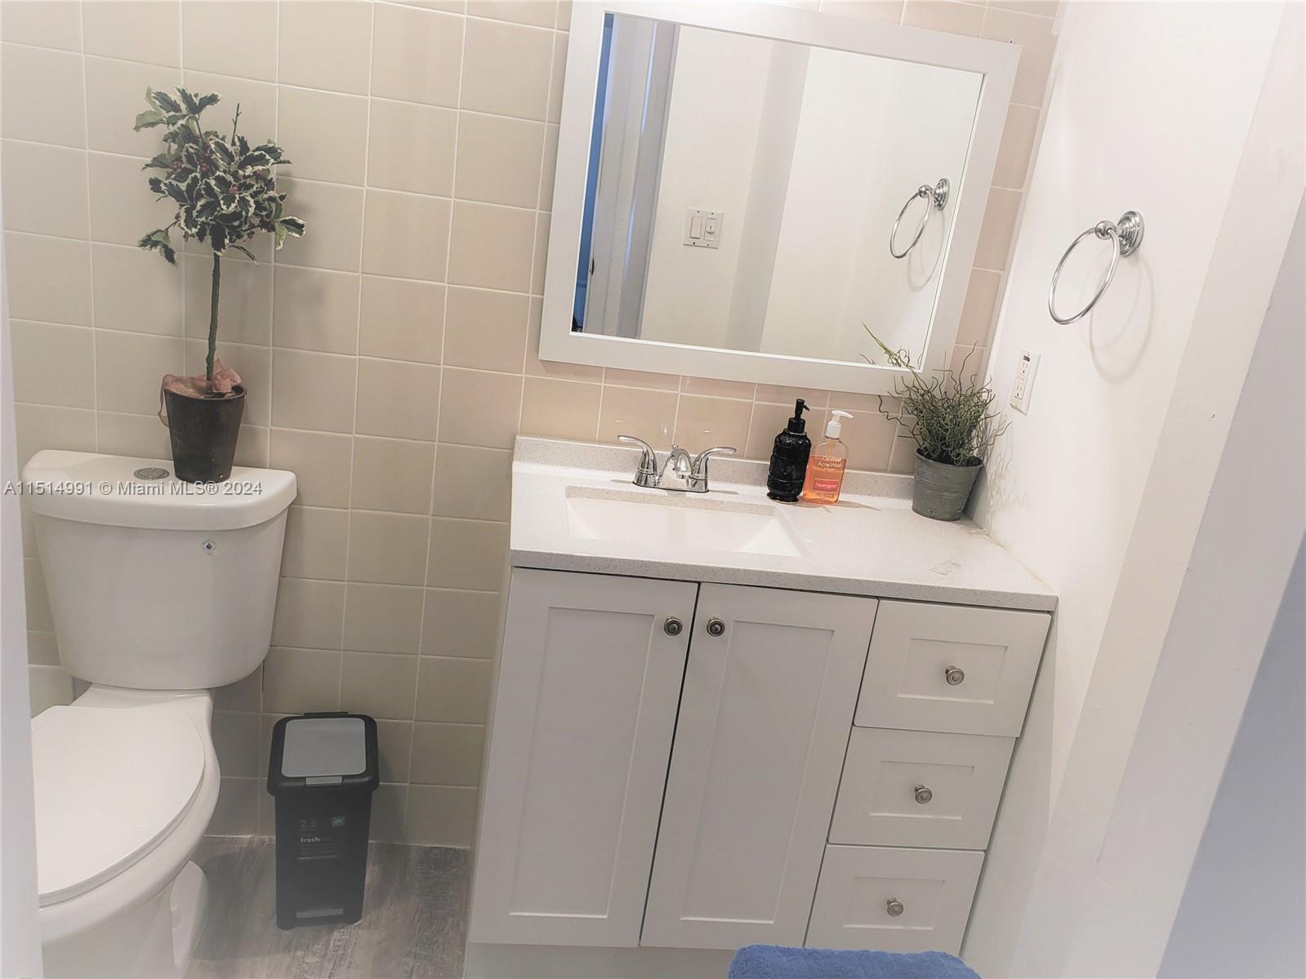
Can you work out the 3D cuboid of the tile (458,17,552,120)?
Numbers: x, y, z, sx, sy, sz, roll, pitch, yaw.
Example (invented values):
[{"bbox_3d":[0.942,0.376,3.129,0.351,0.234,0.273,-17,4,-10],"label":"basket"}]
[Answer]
[{"bbox_3d":[-0.254,-0.733,1.716,0.150,0.150,0.010,5,17,-9],"label":"tile"}]

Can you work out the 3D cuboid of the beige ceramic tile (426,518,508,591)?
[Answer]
[{"bbox_3d":[-0.378,0.136,1.985,0.150,0.150,0.010,5,17,-9],"label":"beige ceramic tile"}]

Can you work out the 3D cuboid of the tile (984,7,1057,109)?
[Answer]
[{"bbox_3d":[0.669,-0.791,1.808,0.148,0.150,0.009,5,17,-9],"label":"tile"}]

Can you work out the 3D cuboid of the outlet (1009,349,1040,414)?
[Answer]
[{"bbox_3d":[0.698,-0.204,1.835,0.008,0.114,0.070,5,17,-9],"label":"outlet"}]

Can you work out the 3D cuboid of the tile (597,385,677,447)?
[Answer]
[{"bbox_3d":[-0.036,-0.127,1.963,0.152,0.152,0.010,5,17,-9],"label":"tile"}]

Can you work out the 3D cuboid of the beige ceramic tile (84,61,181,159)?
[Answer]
[{"bbox_3d":[-0.875,-0.642,1.658,0.151,0.150,0.009,5,17,-9],"label":"beige ceramic tile"}]

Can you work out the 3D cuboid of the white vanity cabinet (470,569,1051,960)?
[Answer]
[{"bbox_3d":[0.139,0.495,1.903,0.892,0.866,0.474,5,17,-9],"label":"white vanity cabinet"}]

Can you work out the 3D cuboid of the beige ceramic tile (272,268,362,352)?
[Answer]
[{"bbox_3d":[-0.621,-0.329,1.813,0.151,0.151,0.009,5,17,-9],"label":"beige ceramic tile"}]

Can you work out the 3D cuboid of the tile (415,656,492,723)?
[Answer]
[{"bbox_3d":[-0.424,0.429,2.096,0.152,0.152,0.010,5,17,-9],"label":"tile"}]

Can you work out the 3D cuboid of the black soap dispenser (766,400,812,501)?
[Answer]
[{"bbox_3d":[0.272,-0.078,1.911,0.070,0.196,0.070,-5,22,-37],"label":"black soap dispenser"}]

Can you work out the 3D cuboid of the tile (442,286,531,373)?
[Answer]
[{"bbox_3d":[-0.316,-0.298,1.850,0.150,0.150,0.010,5,17,-9],"label":"tile"}]

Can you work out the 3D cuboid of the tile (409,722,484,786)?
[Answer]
[{"bbox_3d":[-0.445,0.575,2.142,0.152,0.152,0.010,5,17,-9],"label":"tile"}]

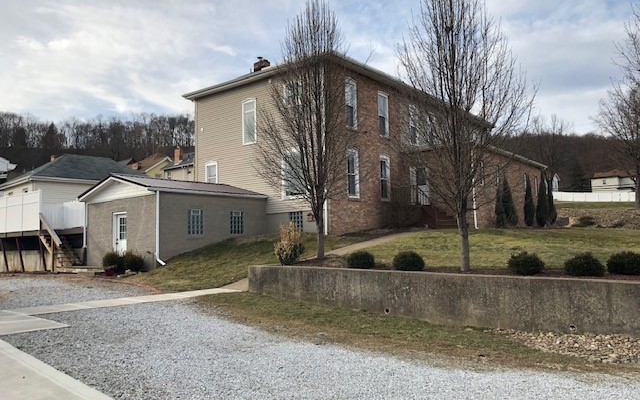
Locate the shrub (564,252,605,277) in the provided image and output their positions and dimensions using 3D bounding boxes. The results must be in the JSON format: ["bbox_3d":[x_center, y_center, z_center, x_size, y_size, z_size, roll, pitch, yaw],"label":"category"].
[{"bbox_3d":[3.627,0.885,7.100,0.549,0.329,0.560,-1,-5,0],"label":"shrub"}]

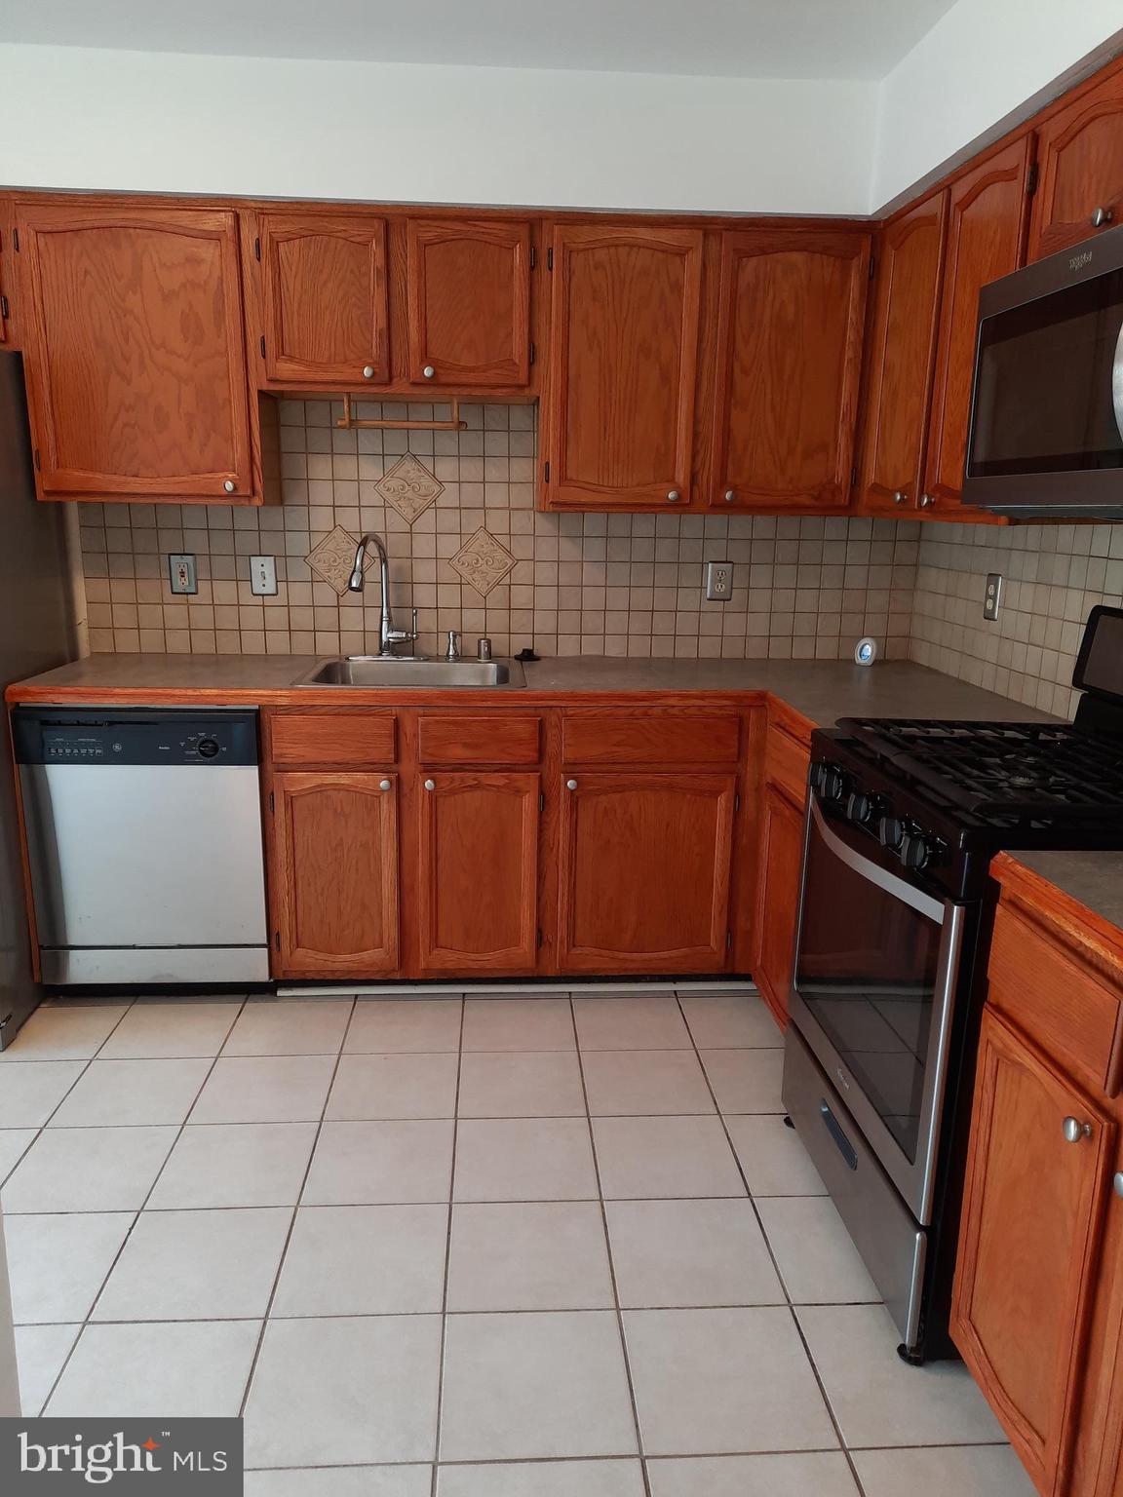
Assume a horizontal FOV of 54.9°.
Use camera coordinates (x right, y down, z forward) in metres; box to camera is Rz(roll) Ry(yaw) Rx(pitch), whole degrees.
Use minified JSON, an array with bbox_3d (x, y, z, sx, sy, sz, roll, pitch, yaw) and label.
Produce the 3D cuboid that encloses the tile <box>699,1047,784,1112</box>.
[{"bbox_3d":[0.514,0.826,2.679,0.301,0.010,0.301,0,13,-4],"label":"tile"}]

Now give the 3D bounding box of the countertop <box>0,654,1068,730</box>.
[{"bbox_3d":[-0.122,-0.139,2.864,2.600,0.045,1.214,0,13,-4],"label":"countertop"}]

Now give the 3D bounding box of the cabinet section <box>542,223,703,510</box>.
[{"bbox_3d":[0.159,-1.067,3.096,0.427,0.740,0.310,0,13,-4],"label":"cabinet section"}]

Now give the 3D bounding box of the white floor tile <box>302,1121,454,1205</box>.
[{"bbox_3d":[-0.387,0.898,2.345,0.303,0.010,0.302,0,13,-4],"label":"white floor tile"}]

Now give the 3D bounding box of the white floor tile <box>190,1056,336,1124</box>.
[{"bbox_3d":[-0.711,0.823,2.609,0.303,0.010,0.300,0,13,-4],"label":"white floor tile"}]

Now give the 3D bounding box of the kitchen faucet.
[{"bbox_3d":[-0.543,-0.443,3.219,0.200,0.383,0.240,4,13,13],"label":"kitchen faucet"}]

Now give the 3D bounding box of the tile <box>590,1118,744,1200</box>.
[{"bbox_3d":[0.227,0.891,2.361,0.301,0.010,0.301,0,13,-4],"label":"tile"}]

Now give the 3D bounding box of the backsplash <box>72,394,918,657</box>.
[{"bbox_3d":[-0.157,-0.669,3.361,2.610,0.773,0.012,0,13,-4],"label":"backsplash"}]

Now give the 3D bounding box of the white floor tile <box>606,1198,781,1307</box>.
[{"bbox_3d":[0.246,0.958,2.063,0.301,0.010,0.301,0,13,-4],"label":"white floor tile"}]

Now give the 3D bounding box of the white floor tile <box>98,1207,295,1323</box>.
[{"bbox_3d":[-0.677,0.965,2.027,0.303,0.010,0.302,0,13,-4],"label":"white floor tile"}]

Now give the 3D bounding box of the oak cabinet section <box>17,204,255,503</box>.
[{"bbox_3d":[-1.135,-1.083,3.045,0.600,0.765,0.320,0,13,-3],"label":"oak cabinet section"}]

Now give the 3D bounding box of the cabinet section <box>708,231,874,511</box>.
[{"bbox_3d":[0.619,-1.065,3.126,0.442,0.740,0.310,0,13,-4],"label":"cabinet section"}]

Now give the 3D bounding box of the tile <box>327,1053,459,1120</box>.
[{"bbox_3d":[-0.402,0.822,2.620,0.301,0.010,0.301,0,13,-4],"label":"tile"}]

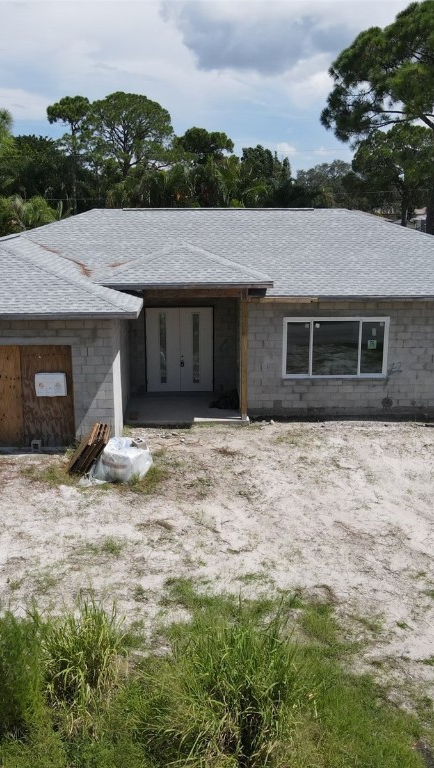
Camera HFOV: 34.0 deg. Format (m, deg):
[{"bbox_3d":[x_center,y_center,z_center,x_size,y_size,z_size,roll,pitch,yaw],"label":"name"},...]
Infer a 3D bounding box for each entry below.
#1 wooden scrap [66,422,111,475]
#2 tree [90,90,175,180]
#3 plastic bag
[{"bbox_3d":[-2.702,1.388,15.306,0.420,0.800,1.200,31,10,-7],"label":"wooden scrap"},{"bbox_3d":[-6.413,-14.719,55.017,6.822,14.914,6.822,0,13,-1],"label":"tree"},{"bbox_3d":[-1.944,1.561,14.845,1.020,0.620,1.000,11,17,41],"label":"plastic bag"}]

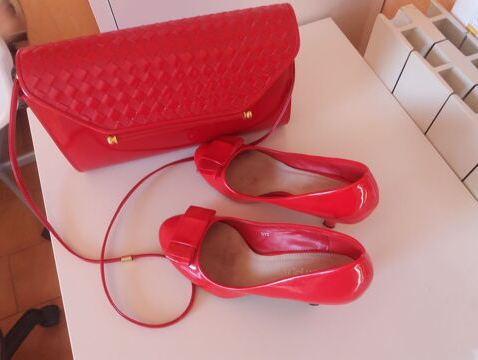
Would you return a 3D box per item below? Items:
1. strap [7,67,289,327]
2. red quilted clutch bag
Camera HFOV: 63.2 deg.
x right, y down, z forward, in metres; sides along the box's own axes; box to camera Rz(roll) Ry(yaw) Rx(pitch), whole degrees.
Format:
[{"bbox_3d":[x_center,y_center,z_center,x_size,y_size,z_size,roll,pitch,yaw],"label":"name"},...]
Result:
[{"bbox_3d":[-0.063,0.004,0.406,0.332,0.145,0.240,-14,61,-7],"label":"strap"},{"bbox_3d":[-0.078,-0.113,0.466,0.289,0.157,0.076,-14,61,-7],"label":"red quilted clutch bag"}]

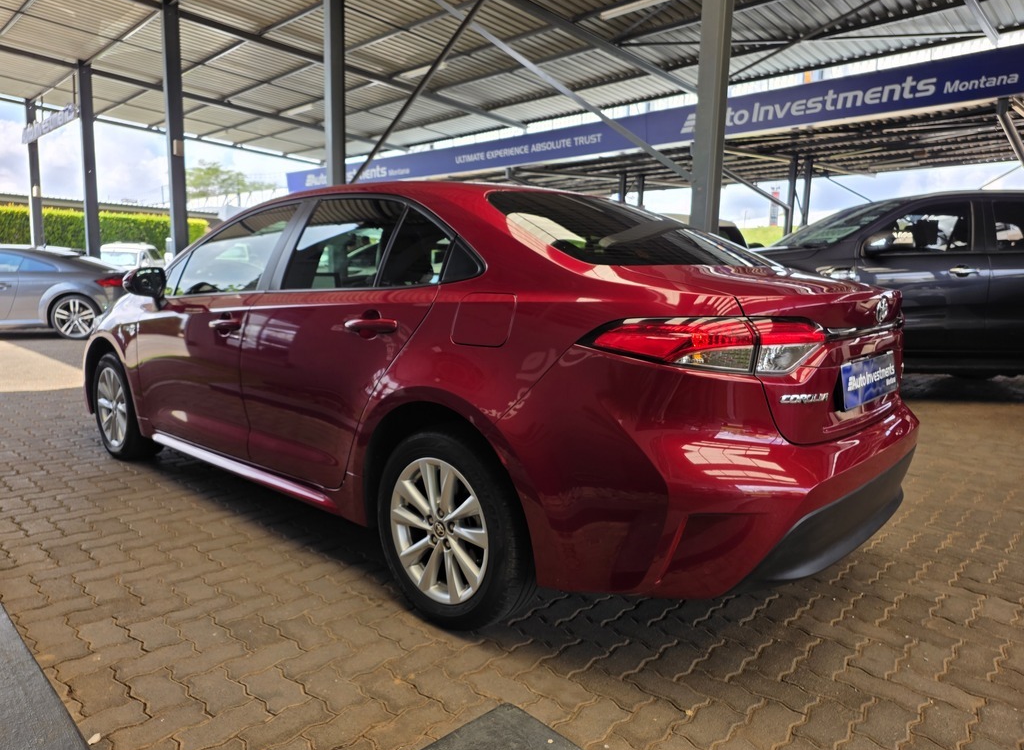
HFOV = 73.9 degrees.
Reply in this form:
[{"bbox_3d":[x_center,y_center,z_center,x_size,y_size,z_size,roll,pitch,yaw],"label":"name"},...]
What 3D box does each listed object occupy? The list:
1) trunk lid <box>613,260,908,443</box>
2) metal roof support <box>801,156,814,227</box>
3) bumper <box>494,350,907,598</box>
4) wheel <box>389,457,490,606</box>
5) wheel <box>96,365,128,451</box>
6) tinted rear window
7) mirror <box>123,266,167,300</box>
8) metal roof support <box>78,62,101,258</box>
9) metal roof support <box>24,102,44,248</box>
[{"bbox_3d":[0.879,-0.100,2.185,0.580,0.480,1.200,8,10,41],"label":"trunk lid"},{"bbox_3d":[6.556,-2.903,15.396,0.120,3.947,0.150,9,11,43],"label":"metal roof support"},{"bbox_3d":[0.819,0.200,2.273,0.750,0.670,1.760,8,10,41],"label":"bumper"},{"bbox_3d":[-0.181,0.469,2.130,0.445,0.445,0.160,8,10,41],"label":"wheel"},{"bbox_3d":[-2.205,0.177,3.893,0.445,0.445,0.160,8,10,41],"label":"wheel"},{"bbox_3d":[0.468,-0.499,2.500,0.660,0.120,1.180,36,27,33],"label":"tinted rear window"},{"bbox_3d":[-1.665,-0.424,3.111,0.160,0.155,0.200,8,10,41],"label":"mirror"},{"bbox_3d":[-8.257,-3.502,13.337,0.134,5.017,0.172,9,11,43],"label":"metal roof support"},{"bbox_3d":[-11.440,-3.997,16.363,0.134,5.017,0.172,9,11,43],"label":"metal roof support"}]

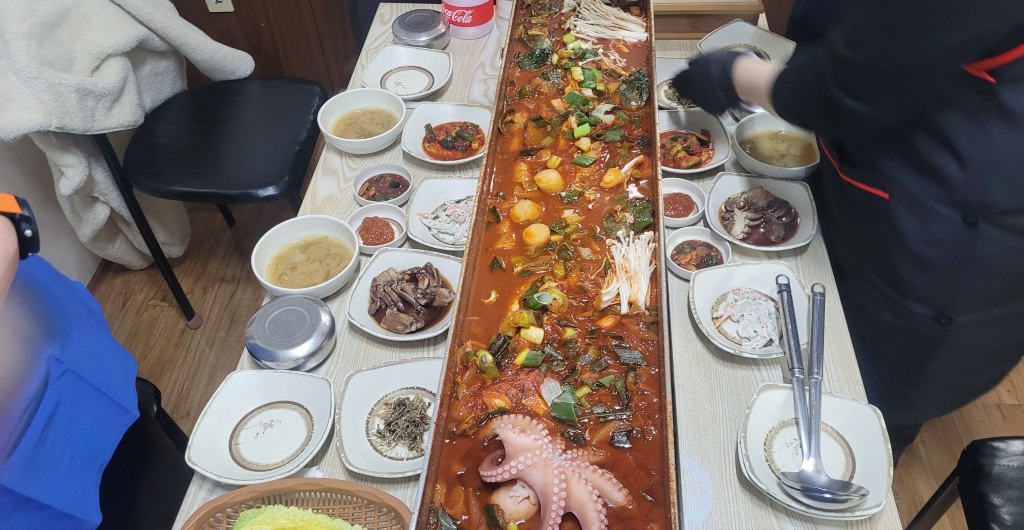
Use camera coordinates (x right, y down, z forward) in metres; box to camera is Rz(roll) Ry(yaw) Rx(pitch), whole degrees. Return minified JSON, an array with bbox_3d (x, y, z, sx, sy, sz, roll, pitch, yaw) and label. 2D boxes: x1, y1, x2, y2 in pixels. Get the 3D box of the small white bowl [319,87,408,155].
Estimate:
[{"bbox_3d":[-0.231,-0.218,1.206,0.136,0.047,0.136,-2,47,2],"label":"small white bowl"}]

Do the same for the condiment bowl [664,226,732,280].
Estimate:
[{"bbox_3d":[0.244,-0.011,1.012,0.085,0.028,0.085,3,48,5],"label":"condiment bowl"}]

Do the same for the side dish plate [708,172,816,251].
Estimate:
[{"bbox_3d":[0.341,-0.069,1.059,0.144,0.028,0.144,9,49,11],"label":"side dish plate"}]

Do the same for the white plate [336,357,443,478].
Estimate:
[{"bbox_3d":[-0.120,0.173,0.863,0.144,0.028,0.144,-7,48,-4],"label":"white plate"}]

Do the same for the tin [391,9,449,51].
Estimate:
[{"bbox_3d":[-0.164,-0.425,1.392,0.104,0.050,0.104,-1,48,2],"label":"tin"}]

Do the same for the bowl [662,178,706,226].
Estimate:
[{"bbox_3d":[0.224,-0.082,1.062,0.082,0.030,0.082,2,47,5],"label":"bowl"}]

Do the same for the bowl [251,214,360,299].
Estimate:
[{"bbox_3d":[-0.266,-0.001,1.013,0.139,0.051,0.139,-1,48,2],"label":"bowl"}]

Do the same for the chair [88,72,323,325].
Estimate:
[{"bbox_3d":[-0.664,-0.262,1.724,0.470,0.810,0.430,0,47,3],"label":"chair"}]

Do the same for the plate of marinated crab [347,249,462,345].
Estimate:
[{"bbox_3d":[-0.132,0.042,0.983,0.144,0.028,0.144,11,49,12],"label":"plate of marinated crab"}]

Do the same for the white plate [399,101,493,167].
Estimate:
[{"bbox_3d":[-0.096,-0.198,1.192,0.145,0.027,0.145,5,47,8],"label":"white plate"}]

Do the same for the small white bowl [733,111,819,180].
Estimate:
[{"bbox_3d":[0.387,-0.166,1.120,0.132,0.047,0.132,2,47,5],"label":"small white bowl"}]

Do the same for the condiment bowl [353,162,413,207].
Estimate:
[{"bbox_3d":[-0.184,-0.108,1.111,0.085,0.030,0.085,-2,47,2],"label":"condiment bowl"}]

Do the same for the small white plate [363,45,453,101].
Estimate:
[{"bbox_3d":[-0.179,-0.320,1.312,0.146,0.027,0.146,9,48,12],"label":"small white plate"}]

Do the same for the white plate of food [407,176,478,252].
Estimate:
[{"bbox_3d":[-0.073,-0.067,1.068,0.143,0.027,0.143,2,47,5],"label":"white plate of food"}]

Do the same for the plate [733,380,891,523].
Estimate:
[{"bbox_3d":[0.316,0.202,0.810,0.144,0.034,0.144,11,49,13],"label":"plate"}]

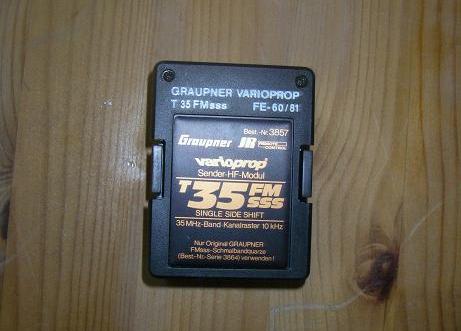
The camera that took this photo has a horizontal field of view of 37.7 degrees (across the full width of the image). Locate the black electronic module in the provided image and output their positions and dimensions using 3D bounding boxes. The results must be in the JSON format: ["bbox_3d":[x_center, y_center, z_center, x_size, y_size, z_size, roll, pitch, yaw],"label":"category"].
[{"bbox_3d":[0.000,0.002,0.199,0.044,0.021,0.060,2,87,-5],"label":"black electronic module"}]

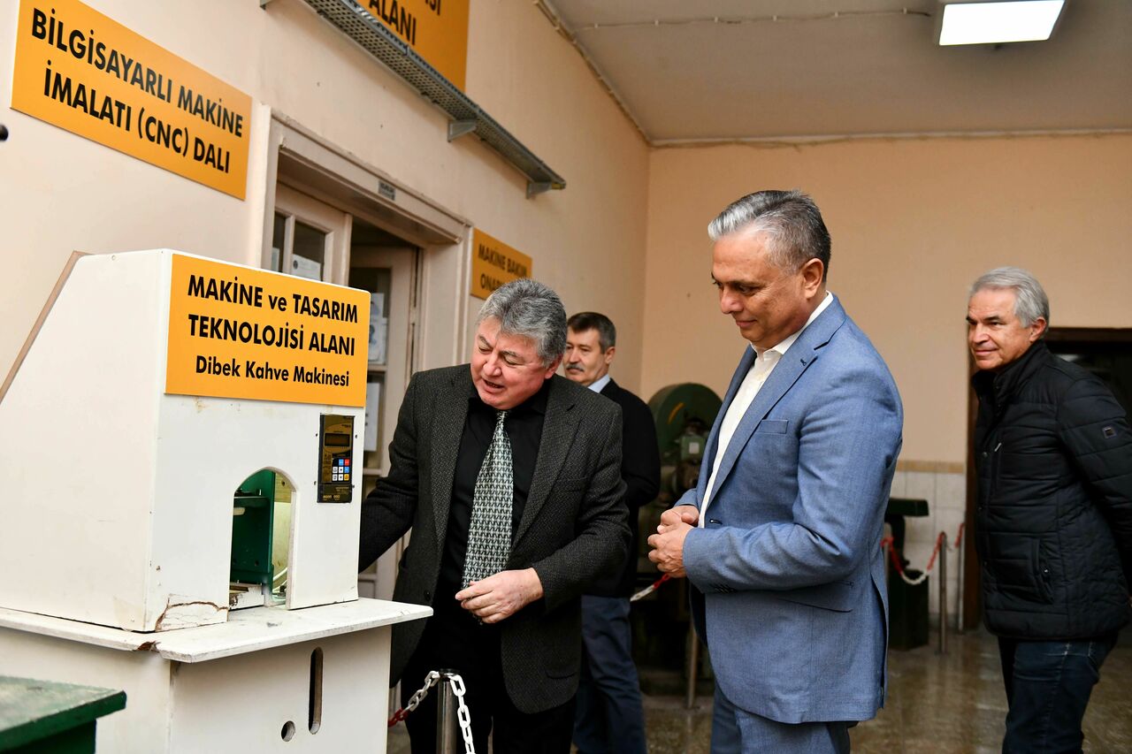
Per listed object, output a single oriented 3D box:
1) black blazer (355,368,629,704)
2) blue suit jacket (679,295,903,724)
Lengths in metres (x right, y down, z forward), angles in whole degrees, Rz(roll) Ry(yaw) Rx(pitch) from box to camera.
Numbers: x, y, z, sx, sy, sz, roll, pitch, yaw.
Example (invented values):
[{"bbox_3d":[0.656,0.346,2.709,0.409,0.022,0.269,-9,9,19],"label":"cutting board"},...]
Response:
[{"bbox_3d":[-0.170,0.347,2.360,0.590,0.730,0.420,2,-3,18],"label":"black blazer"},{"bbox_3d":[0.422,0.248,2.070,0.390,0.790,0.500,4,-3,-21],"label":"blue suit jacket"}]

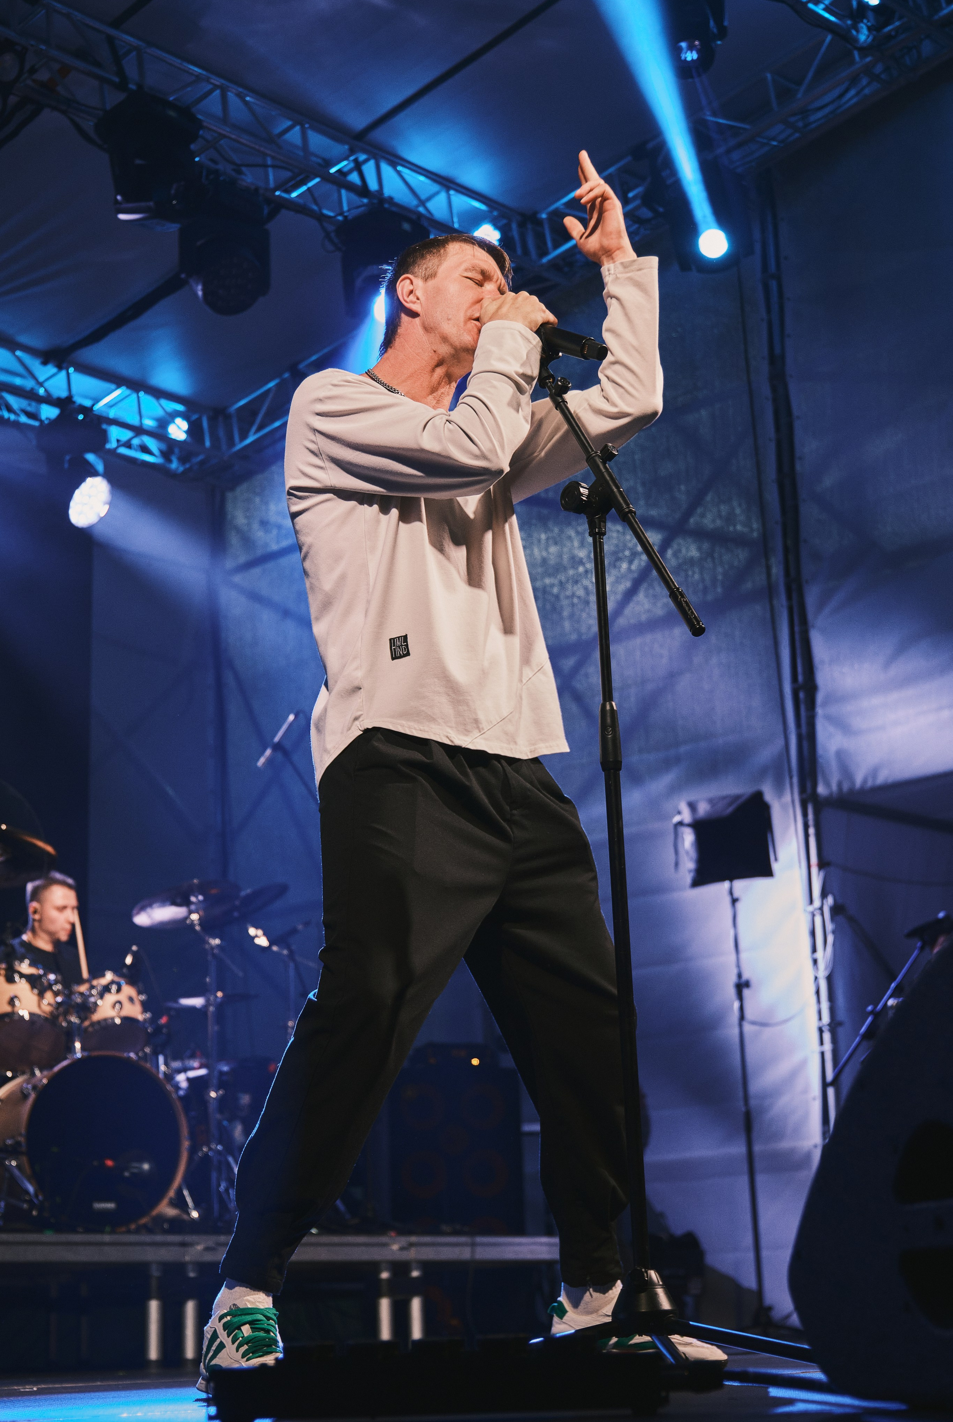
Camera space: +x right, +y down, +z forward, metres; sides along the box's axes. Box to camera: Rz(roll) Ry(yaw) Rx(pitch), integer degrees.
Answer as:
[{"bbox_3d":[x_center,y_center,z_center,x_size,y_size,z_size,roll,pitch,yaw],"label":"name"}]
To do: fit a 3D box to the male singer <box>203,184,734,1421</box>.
[{"bbox_3d":[-0.001,-0.032,2.814,0.740,1.920,0.520,13,-22,-39],"label":"male singer"}]

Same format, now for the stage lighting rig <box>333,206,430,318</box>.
[{"bbox_3d":[-0.403,-1.902,8.124,0.380,0.440,0.290,-5,-17,11],"label":"stage lighting rig"}]

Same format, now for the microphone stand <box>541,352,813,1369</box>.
[{"bbox_3d":[0.214,0.133,2.553,0.520,1.450,0.540,10,-20,-32],"label":"microphone stand"}]

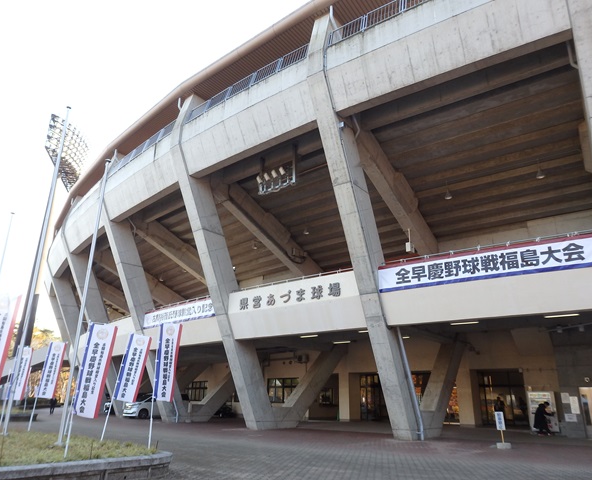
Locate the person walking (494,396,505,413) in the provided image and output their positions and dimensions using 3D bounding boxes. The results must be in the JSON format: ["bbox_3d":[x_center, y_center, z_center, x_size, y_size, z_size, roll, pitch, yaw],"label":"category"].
[{"bbox_3d":[11.367,9.544,25.621,0.520,1.680,0.360,-10,-21,28],"label":"person walking"}]

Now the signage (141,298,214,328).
[{"bbox_3d":[-6.530,4.091,25.308,7.100,0.920,0.060,-17,-26,42],"label":"signage"}]

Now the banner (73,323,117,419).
[{"bbox_3d":[-4.231,2.732,9.748,0.550,1.836,0.060,1,-20,8],"label":"banner"}]

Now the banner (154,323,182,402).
[{"bbox_3d":[-3.212,3.044,11.564,0.550,1.825,0.060,-4,-20,16],"label":"banner"}]

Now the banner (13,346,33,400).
[{"bbox_3d":[-9.893,4.779,16.573,0.550,1.795,0.060,2,-19,-1],"label":"banner"}]

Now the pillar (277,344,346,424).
[{"bbox_3d":[1.114,8.217,27.185,0.750,1.150,5.900,-14,18,37],"label":"pillar"}]

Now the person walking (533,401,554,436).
[{"bbox_3d":[11.344,8.148,21.114,0.750,1.450,0.500,2,-19,-5],"label":"person walking"}]

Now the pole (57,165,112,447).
[{"bbox_3d":[-5.825,1.350,12.848,0.140,7.960,0.140,10,-21,-23],"label":"pole"}]

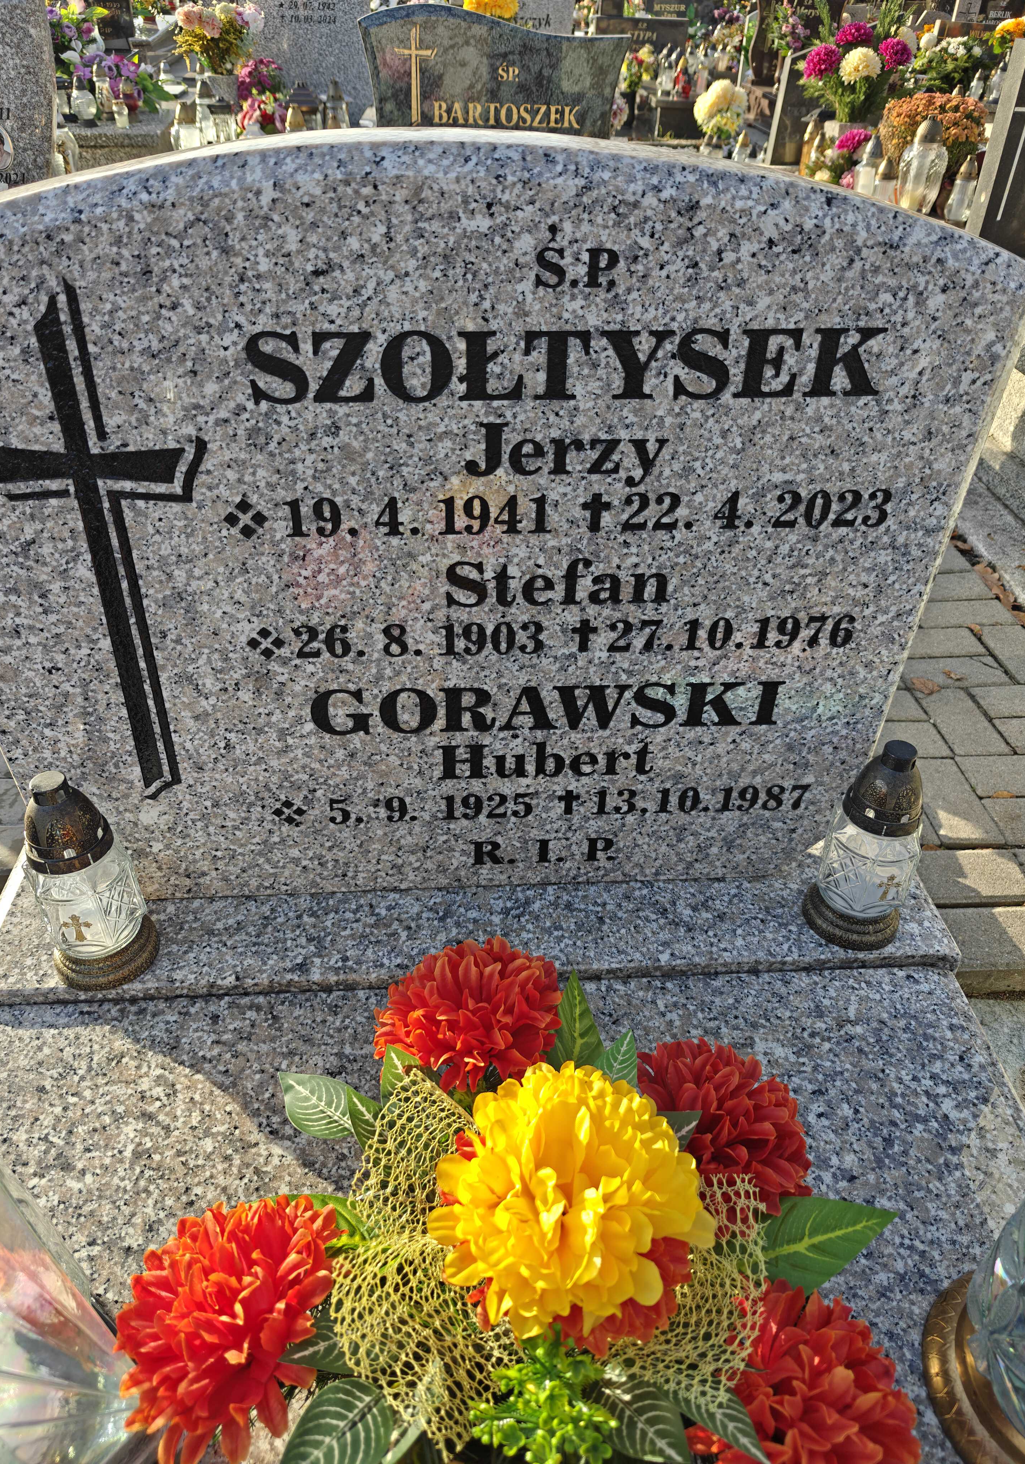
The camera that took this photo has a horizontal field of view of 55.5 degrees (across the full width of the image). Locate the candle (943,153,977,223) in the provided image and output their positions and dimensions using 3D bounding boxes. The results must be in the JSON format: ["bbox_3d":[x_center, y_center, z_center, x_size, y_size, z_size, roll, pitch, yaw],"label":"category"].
[{"bbox_3d":[1.522,-1.826,3.279,0.084,0.203,0.084,-1,37,-1],"label":"candle"}]

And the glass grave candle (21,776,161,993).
[{"bbox_3d":[-0.399,0.131,0.900,0.094,0.214,0.094,-3,37,-3],"label":"glass grave candle"}]

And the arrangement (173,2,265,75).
[{"bbox_3d":[-1.214,-2.874,4.034,0.360,0.259,0.331,-1,37,-1],"label":"arrangement"}]

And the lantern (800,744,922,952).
[{"bbox_3d":[0.345,0.103,0.931,0.091,0.214,0.091,-8,38,-10],"label":"lantern"}]

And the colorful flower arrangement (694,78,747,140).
[{"bbox_3d":[0.928,-2.784,4.353,0.226,0.240,0.226,-1,37,-1],"label":"colorful flower arrangement"}]

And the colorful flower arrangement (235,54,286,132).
[{"bbox_3d":[-1.057,-2.677,4.089,0.204,0.273,0.204,-1,37,-1],"label":"colorful flower arrangement"}]

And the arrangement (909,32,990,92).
[{"bbox_3d":[2.497,-3.823,5.567,0.422,0.290,0.380,-1,37,-1],"label":"arrangement"}]

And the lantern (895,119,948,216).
[{"bbox_3d":[1.407,-1.935,3.329,0.140,0.297,0.140,-1,37,-1],"label":"lantern"}]

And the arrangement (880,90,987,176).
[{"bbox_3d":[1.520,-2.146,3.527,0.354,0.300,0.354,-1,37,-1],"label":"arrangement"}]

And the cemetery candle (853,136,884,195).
[{"bbox_3d":[1.263,-1.965,3.430,0.083,0.234,0.083,-1,37,-1],"label":"cemetery candle"}]

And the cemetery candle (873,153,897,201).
[{"bbox_3d":[1.304,-1.907,3.387,0.070,0.180,0.070,-1,37,-1],"label":"cemetery candle"}]

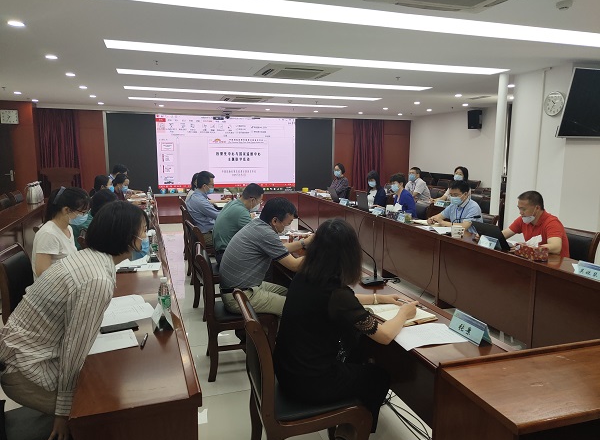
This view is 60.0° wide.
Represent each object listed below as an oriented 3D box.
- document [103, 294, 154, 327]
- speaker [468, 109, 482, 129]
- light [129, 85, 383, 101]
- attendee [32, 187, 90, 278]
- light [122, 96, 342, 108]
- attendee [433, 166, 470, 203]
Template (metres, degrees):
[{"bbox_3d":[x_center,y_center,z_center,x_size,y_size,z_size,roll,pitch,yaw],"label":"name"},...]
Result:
[{"bbox_3d":[-0.923,0.456,2.675,0.280,0.015,0.420,-3,9,-27],"label":"document"},{"bbox_3d":[3.688,-2.118,11.015,0.240,0.390,0.230,7,10,36],"label":"speaker"},{"bbox_3d":[-0.705,-2.313,9.520,4.800,0.080,0.420,-1,8,-16],"label":"light"},{"bbox_3d":[-1.331,0.470,3.281,0.660,1.320,0.470,0,8,-7],"label":"attendee"},{"bbox_3d":[-1.285,-2.588,11.466,4.850,0.080,0.420,-1,8,-16],"label":"light"},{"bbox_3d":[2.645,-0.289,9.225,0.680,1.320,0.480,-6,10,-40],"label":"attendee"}]

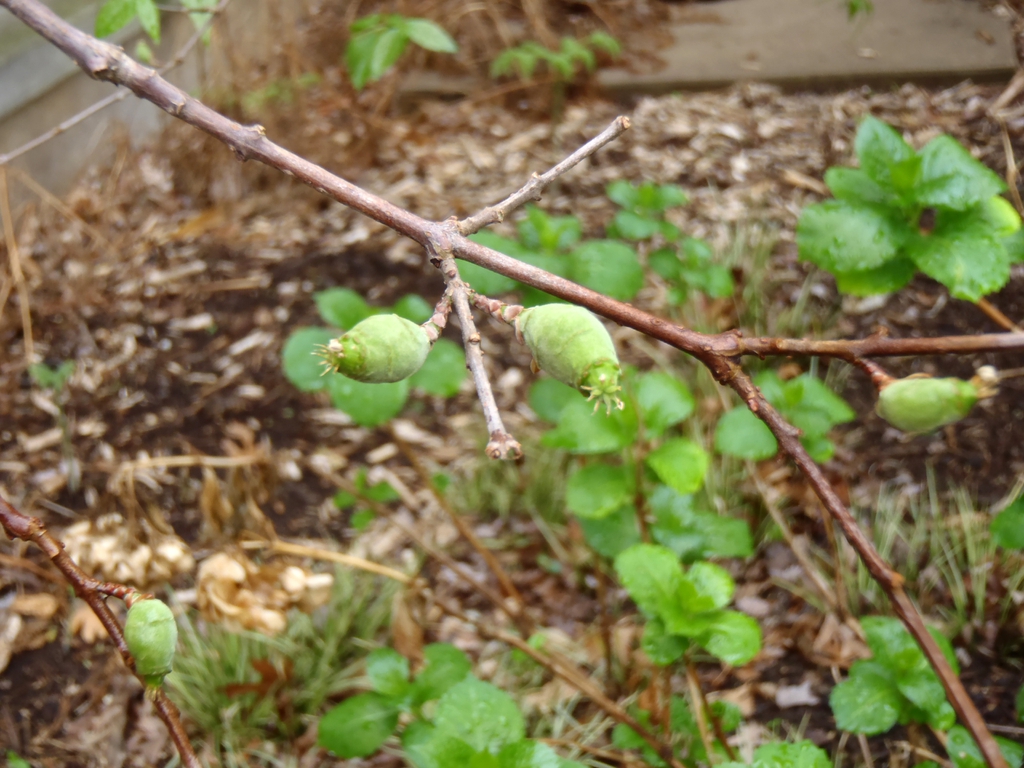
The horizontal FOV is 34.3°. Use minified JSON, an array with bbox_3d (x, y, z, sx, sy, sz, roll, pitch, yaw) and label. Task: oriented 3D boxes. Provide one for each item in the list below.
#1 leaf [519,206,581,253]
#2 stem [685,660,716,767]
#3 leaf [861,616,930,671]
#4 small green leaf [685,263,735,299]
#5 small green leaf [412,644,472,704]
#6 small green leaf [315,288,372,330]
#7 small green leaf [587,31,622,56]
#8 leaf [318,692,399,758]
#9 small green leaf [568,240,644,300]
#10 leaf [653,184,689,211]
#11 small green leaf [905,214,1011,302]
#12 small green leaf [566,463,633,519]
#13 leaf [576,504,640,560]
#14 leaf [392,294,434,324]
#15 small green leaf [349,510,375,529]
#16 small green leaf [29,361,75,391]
[{"bbox_3d":[0.030,-0.124,1.330,0.050,0.021,0.036,0,38,0],"label":"leaf"},{"bbox_3d":[0.123,0.217,1.085,0.007,0.093,0.007,-14,33,4],"label":"stem"},{"bbox_3d":[0.250,0.169,1.080,0.046,0.017,0.033,0,38,0],"label":"leaf"},{"bbox_3d":[0.159,-0.083,1.330,0.042,0.009,0.035,27,59,18],"label":"small green leaf"},{"bbox_3d":[-0.042,0.175,1.000,0.033,0.010,0.046,25,50,23],"label":"small green leaf"},{"bbox_3d":[-0.127,-0.056,1.250,0.044,0.014,0.035,0,38,0],"label":"small green leaf"},{"bbox_3d":[0.091,-0.335,1.630,0.041,0.009,0.029,35,62,22],"label":"small green leaf"},{"bbox_3d":[-0.091,0.206,1.000,0.053,0.012,0.040,-24,56,-18],"label":"leaf"},{"bbox_3d":[0.076,-0.091,1.330,0.061,0.024,0.050,0,38,0],"label":"small green leaf"},{"bbox_3d":[0.131,-0.155,1.380,0.032,0.007,0.031,0,50,0],"label":"leaf"},{"bbox_3d":[0.385,-0.109,1.430,0.093,0.017,0.074,36,58,14],"label":"small green leaf"},{"bbox_3d":[0.060,0.073,1.140,0.045,0.018,0.037,0,38,0],"label":"small green leaf"},{"bbox_3d":[0.069,0.104,1.170,0.044,0.017,0.039,0,38,0],"label":"leaf"},{"bbox_3d":[-0.073,-0.053,1.210,0.030,0.008,0.038,20,48,19],"label":"leaf"},{"bbox_3d":[-0.112,0.101,1.240,0.018,0.007,0.013,0,38,0],"label":"small green leaf"},{"bbox_3d":[-0.345,-0.006,1.240,0.034,0.016,0.016,0,38,0],"label":"small green leaf"}]

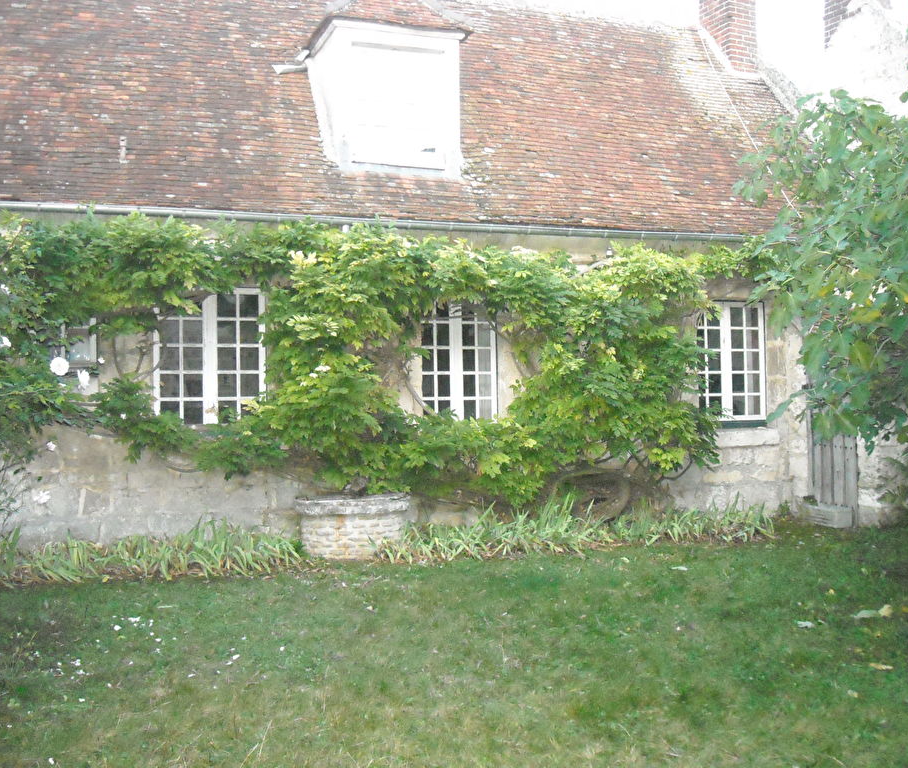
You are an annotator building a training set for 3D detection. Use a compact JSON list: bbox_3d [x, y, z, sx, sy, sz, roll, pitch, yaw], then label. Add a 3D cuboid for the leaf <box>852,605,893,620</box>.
[{"bbox_3d":[2.688,1.471,6.650,0.230,0.060,0.150,-1,-2,10],"label":"leaf"}]

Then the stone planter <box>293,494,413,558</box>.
[{"bbox_3d":[-0.948,1.333,9.750,1.070,0.520,1.020,0,-2,-17],"label":"stone planter"}]

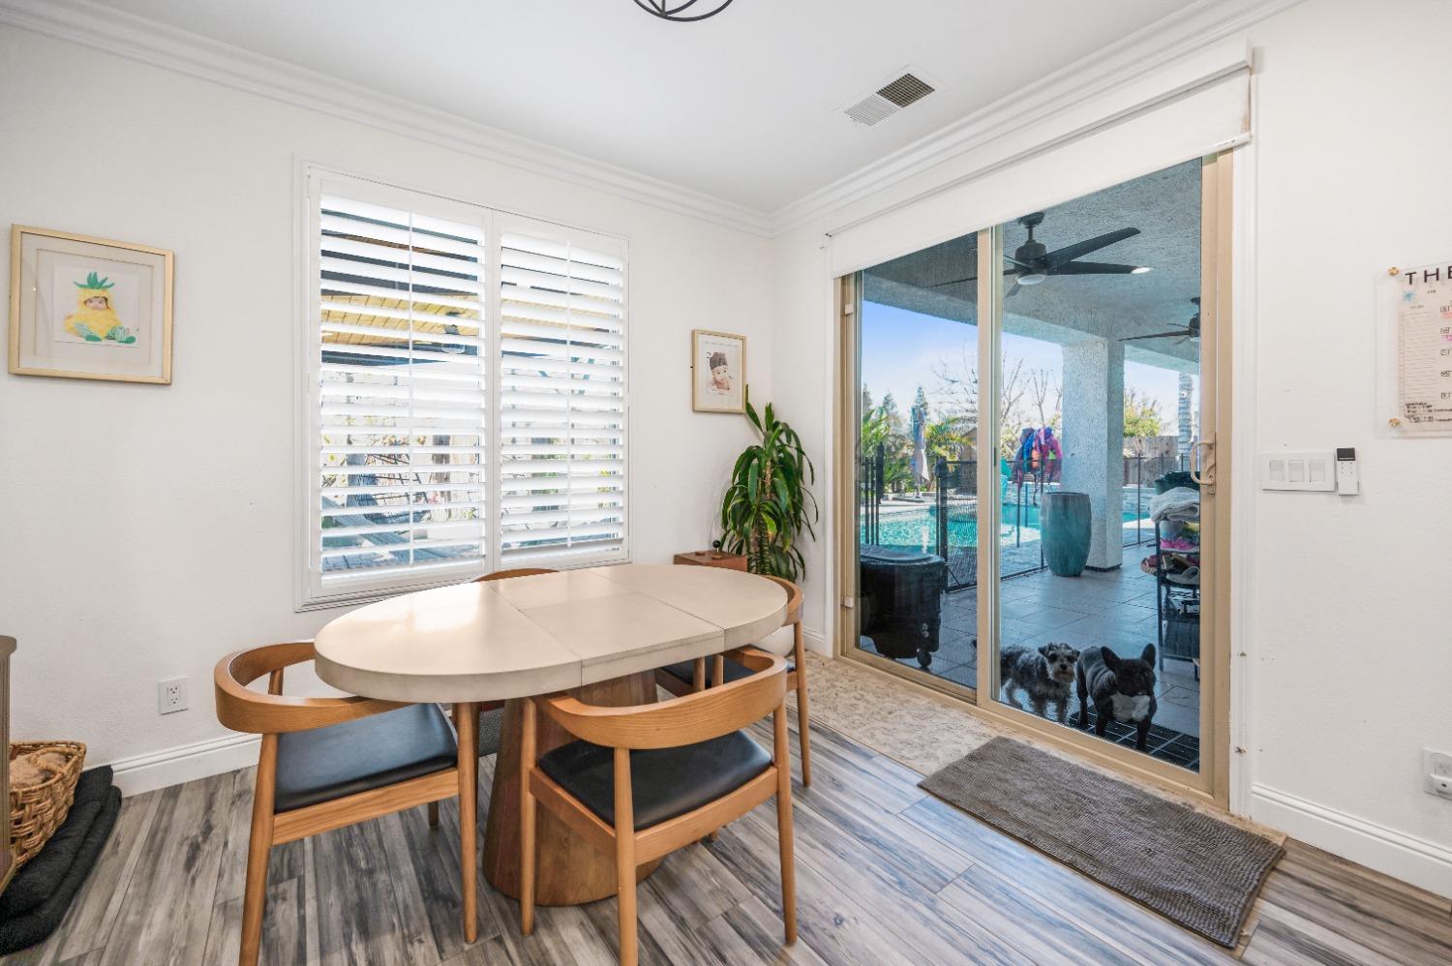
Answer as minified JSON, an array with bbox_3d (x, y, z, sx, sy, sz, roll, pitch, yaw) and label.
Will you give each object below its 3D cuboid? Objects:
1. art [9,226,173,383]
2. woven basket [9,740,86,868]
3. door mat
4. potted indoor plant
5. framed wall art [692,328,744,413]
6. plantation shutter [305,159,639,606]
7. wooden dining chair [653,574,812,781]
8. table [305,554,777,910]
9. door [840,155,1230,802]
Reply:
[{"bbox_3d":[-2.211,-0.612,1.976,0.400,0.495,0.030,-1,2,-36],"label":"art"},{"bbox_3d":[-2.201,0.961,1.597,0.470,0.250,0.400,-1,2,-36],"label":"woven basket"},{"bbox_3d":[1.246,1.138,1.957,0.600,0.020,0.905,-1,2,-36],"label":"door mat"},{"bbox_3d":[0.241,0.279,3.457,0.570,1.620,0.570,0,2,0],"label":"potted indoor plant"},{"bbox_3d":[-0.029,-0.698,3.579,0.405,0.505,0.030,-1,2,-36],"label":"framed wall art"},{"bbox_3d":[-1.151,-0.419,2.766,1.476,1.798,0.080,-1,2,-36],"label":"plantation shutter"},{"bbox_3d":[-0.013,0.767,2.182,0.525,0.745,0.585,-1,2,-36],"label":"wooden dining chair"},{"bbox_3d":[-0.468,0.770,1.860,1.410,0.770,1.039,-1,2,-34],"label":"table"},{"bbox_3d":[1.256,-0.077,2.686,0.120,2.360,1.800,-1,2,-36],"label":"door"}]

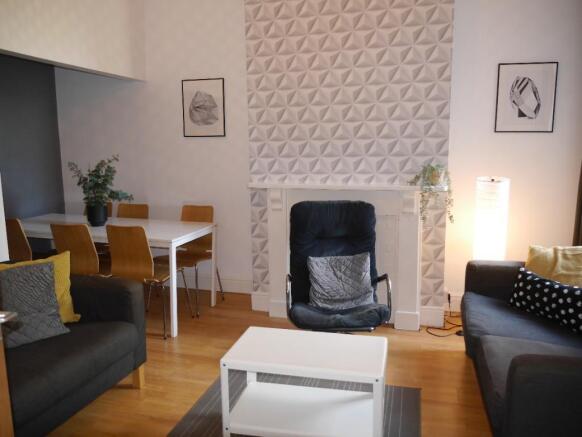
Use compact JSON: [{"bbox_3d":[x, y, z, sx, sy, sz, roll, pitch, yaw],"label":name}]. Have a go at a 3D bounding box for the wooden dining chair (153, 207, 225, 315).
[{"bbox_3d":[-0.938,0.357,4.219,0.480,0.870,0.550,2,9,16],"label":"wooden dining chair"}]

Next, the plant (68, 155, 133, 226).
[{"bbox_3d":[-1.571,-0.229,3.892,0.510,0.594,0.430,0,9,0],"label":"plant"}]

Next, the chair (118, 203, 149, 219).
[{"bbox_3d":[-1.587,0.322,4.339,0.450,0.850,0.530,3,10,15],"label":"chair"}]

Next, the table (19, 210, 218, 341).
[{"bbox_3d":[-1.586,0.428,4.034,1.750,0.742,0.735,3,10,16],"label":"table"}]

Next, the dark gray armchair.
[{"bbox_3d":[0.293,0.427,3.172,0.635,1.040,0.690,0,9,0],"label":"dark gray armchair"}]

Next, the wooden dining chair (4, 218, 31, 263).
[{"bbox_3d":[-2.183,0.382,3.961,0.450,0.850,0.540,3,10,15],"label":"wooden dining chair"}]

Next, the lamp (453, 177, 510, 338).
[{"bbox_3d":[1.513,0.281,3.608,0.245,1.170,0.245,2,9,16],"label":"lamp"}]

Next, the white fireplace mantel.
[{"bbox_3d":[0.409,0.288,3.757,1.490,1.125,0.200,2,9,16],"label":"white fireplace mantel"}]

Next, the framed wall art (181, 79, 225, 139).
[{"bbox_3d":[-0.823,-1.036,4.440,0.420,0.525,0.025,2,9,16],"label":"framed wall art"}]

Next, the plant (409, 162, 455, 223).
[{"bbox_3d":[1.018,-0.175,3.430,0.340,0.440,0.260,3,10,15],"label":"plant"}]

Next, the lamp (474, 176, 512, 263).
[{"bbox_3d":[1.518,0.280,3.617,0.235,1.170,0.235,2,9,16],"label":"lamp"}]

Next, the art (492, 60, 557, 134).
[{"bbox_3d":[1.834,-0.937,3.663,0.420,0.525,0.025,2,9,16],"label":"art"}]

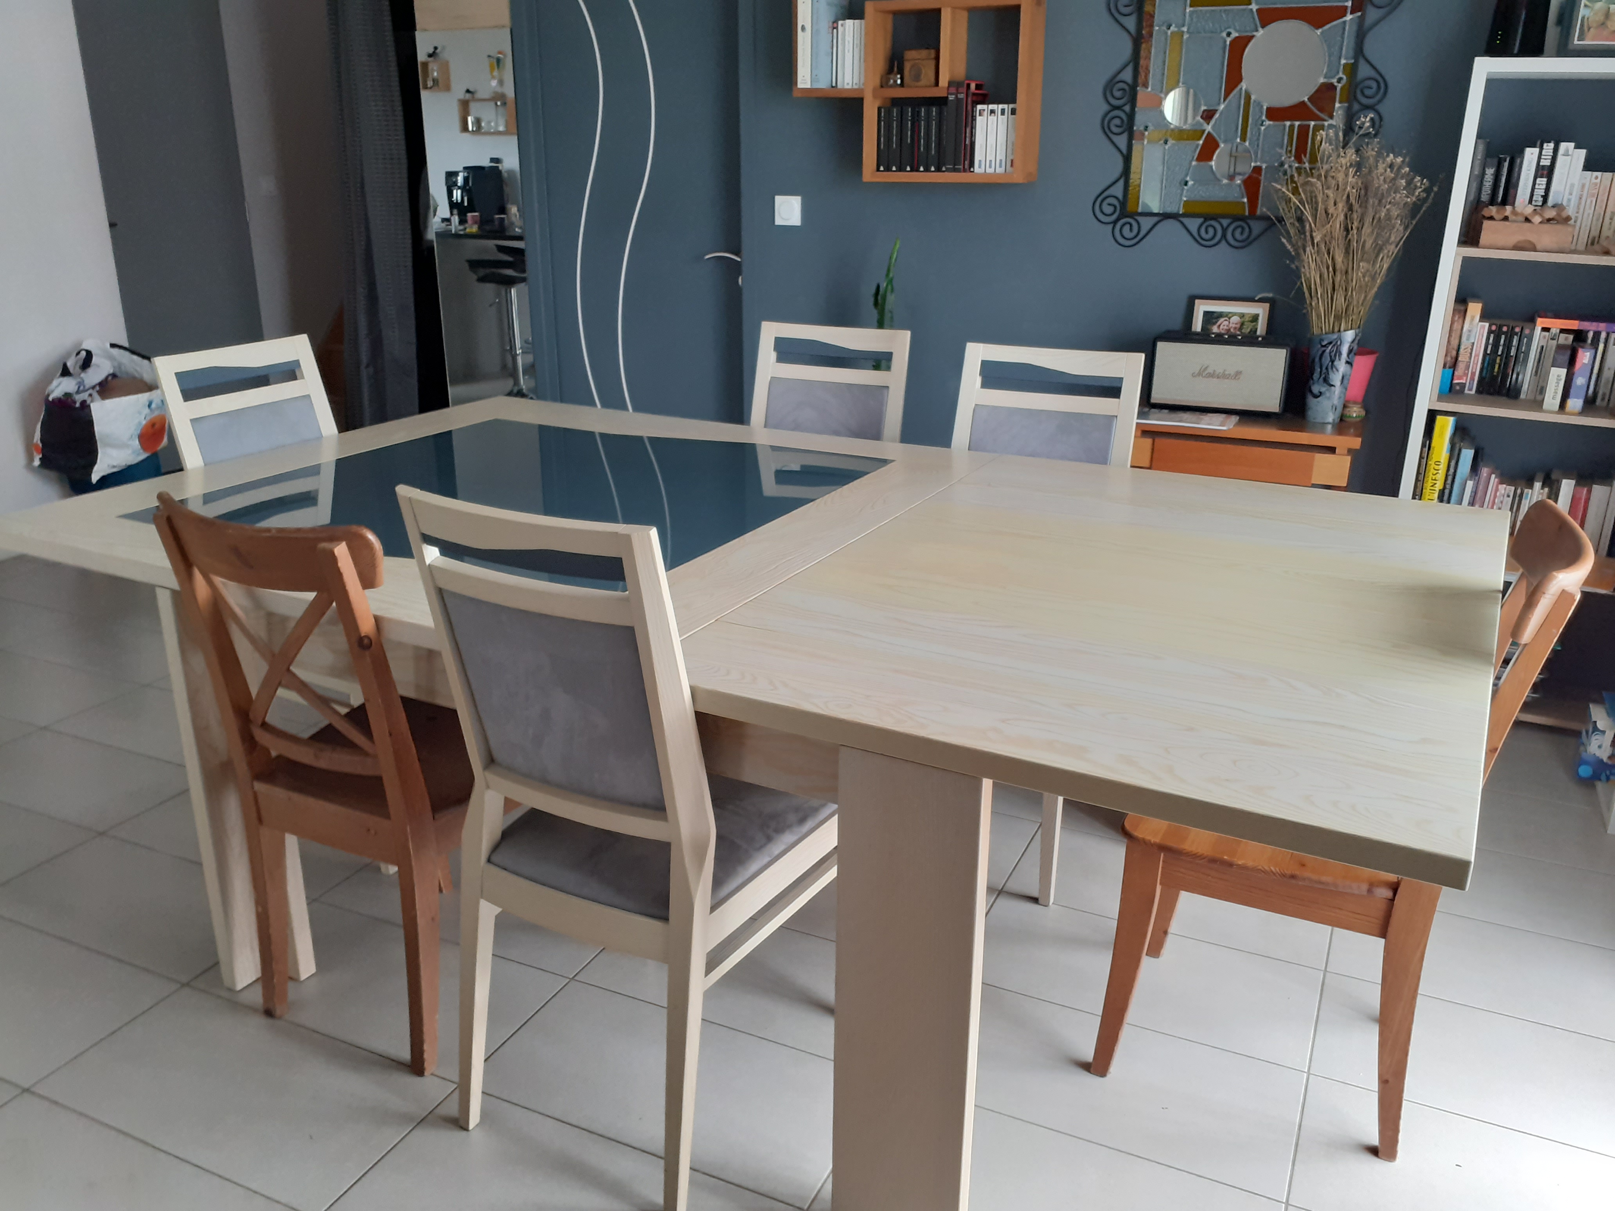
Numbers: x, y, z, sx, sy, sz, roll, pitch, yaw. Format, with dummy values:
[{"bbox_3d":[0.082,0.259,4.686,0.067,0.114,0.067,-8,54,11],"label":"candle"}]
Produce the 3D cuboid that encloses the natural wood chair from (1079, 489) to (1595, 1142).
[{"bbox_3d":[0.764,0.292,1.901,0.535,0.908,0.435,9,21,24],"label":"natural wood chair"}]

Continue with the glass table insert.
[{"bbox_3d":[-0.524,-0.237,2.494,1.050,0.010,1.020,9,21,23],"label":"glass table insert"}]

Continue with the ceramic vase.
[{"bbox_3d":[1.362,-0.599,3.287,0.124,0.232,0.120,9,21,24],"label":"ceramic vase"}]

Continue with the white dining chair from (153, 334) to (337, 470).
[{"bbox_3d":[-0.998,-0.037,2.721,0.580,0.985,0.455,9,21,24],"label":"white dining chair"}]

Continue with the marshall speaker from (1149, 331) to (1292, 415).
[{"bbox_3d":[1.146,-0.647,3.474,0.350,0.195,0.185,8,21,22],"label":"marshall speaker"}]

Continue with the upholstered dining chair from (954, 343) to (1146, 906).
[{"bbox_3d":[0.404,0.009,2.623,0.445,0.995,0.570,9,21,23],"label":"upholstered dining chair"}]

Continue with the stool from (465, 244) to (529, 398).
[{"bbox_3d":[-1.762,-1.669,7.618,0.480,0.870,0.450,3,19,9],"label":"stool"}]

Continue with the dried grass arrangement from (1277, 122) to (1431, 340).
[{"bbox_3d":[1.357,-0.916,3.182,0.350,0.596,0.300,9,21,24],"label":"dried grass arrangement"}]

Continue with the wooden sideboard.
[{"bbox_3d":[1.186,-0.170,3.524,0.600,0.733,0.435,9,21,24],"label":"wooden sideboard"}]

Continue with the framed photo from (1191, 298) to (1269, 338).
[{"bbox_3d":[1.188,-0.728,3.577,0.230,0.283,0.035,9,21,24],"label":"framed photo"}]

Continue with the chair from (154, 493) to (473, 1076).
[{"bbox_3d":[-0.642,0.234,2.087,0.430,0.910,0.520,10,21,25],"label":"chair"}]

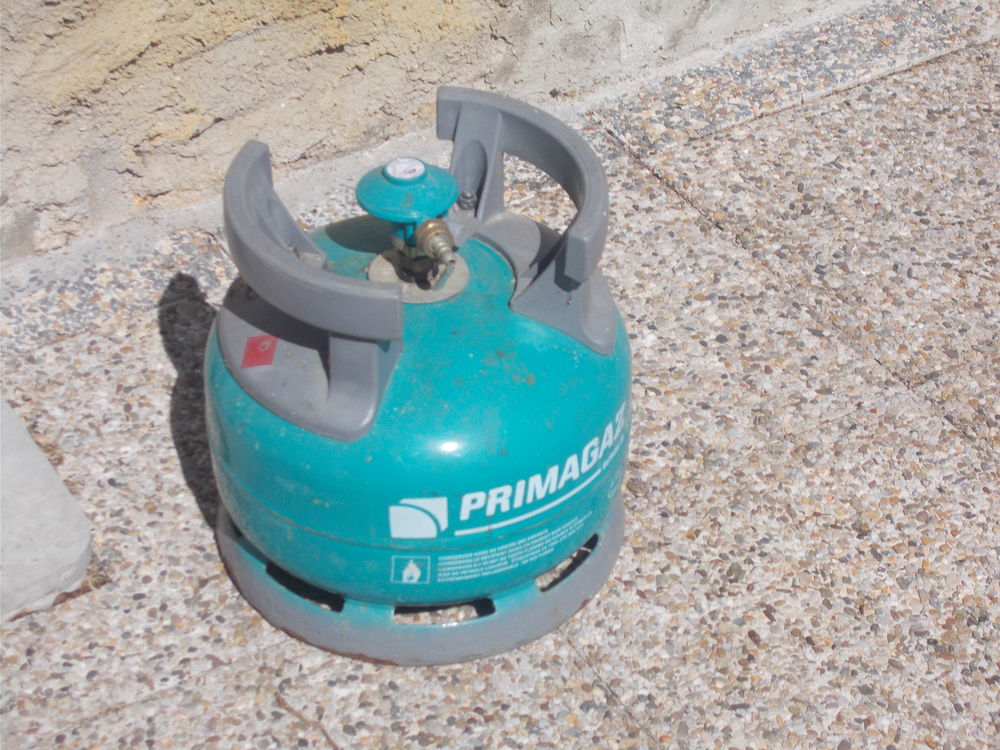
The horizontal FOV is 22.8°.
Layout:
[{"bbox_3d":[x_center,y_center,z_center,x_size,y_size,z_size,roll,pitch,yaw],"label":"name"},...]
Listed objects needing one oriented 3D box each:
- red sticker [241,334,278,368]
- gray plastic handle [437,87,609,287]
[{"bbox_3d":[-0.163,-0.016,1.688,0.024,0.002,0.024,-6,56,27],"label":"red sticker"},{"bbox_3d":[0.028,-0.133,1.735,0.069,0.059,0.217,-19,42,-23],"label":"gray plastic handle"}]

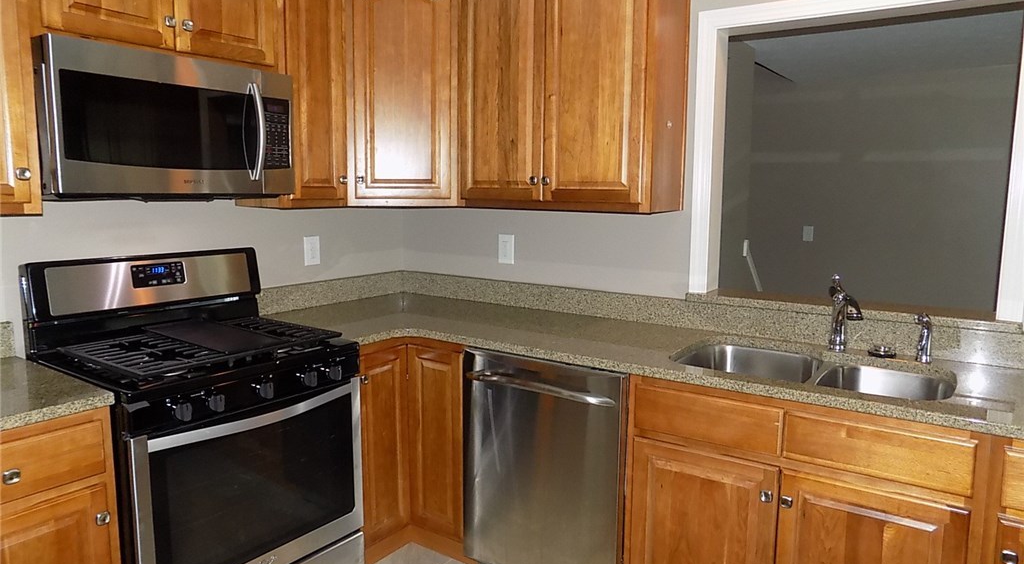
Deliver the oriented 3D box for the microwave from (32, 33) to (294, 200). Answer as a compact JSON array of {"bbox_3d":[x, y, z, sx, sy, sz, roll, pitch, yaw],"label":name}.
[{"bbox_3d":[-1.116,-0.487,2.189,0.395,0.422,0.755,6,9,35],"label":"microwave"}]

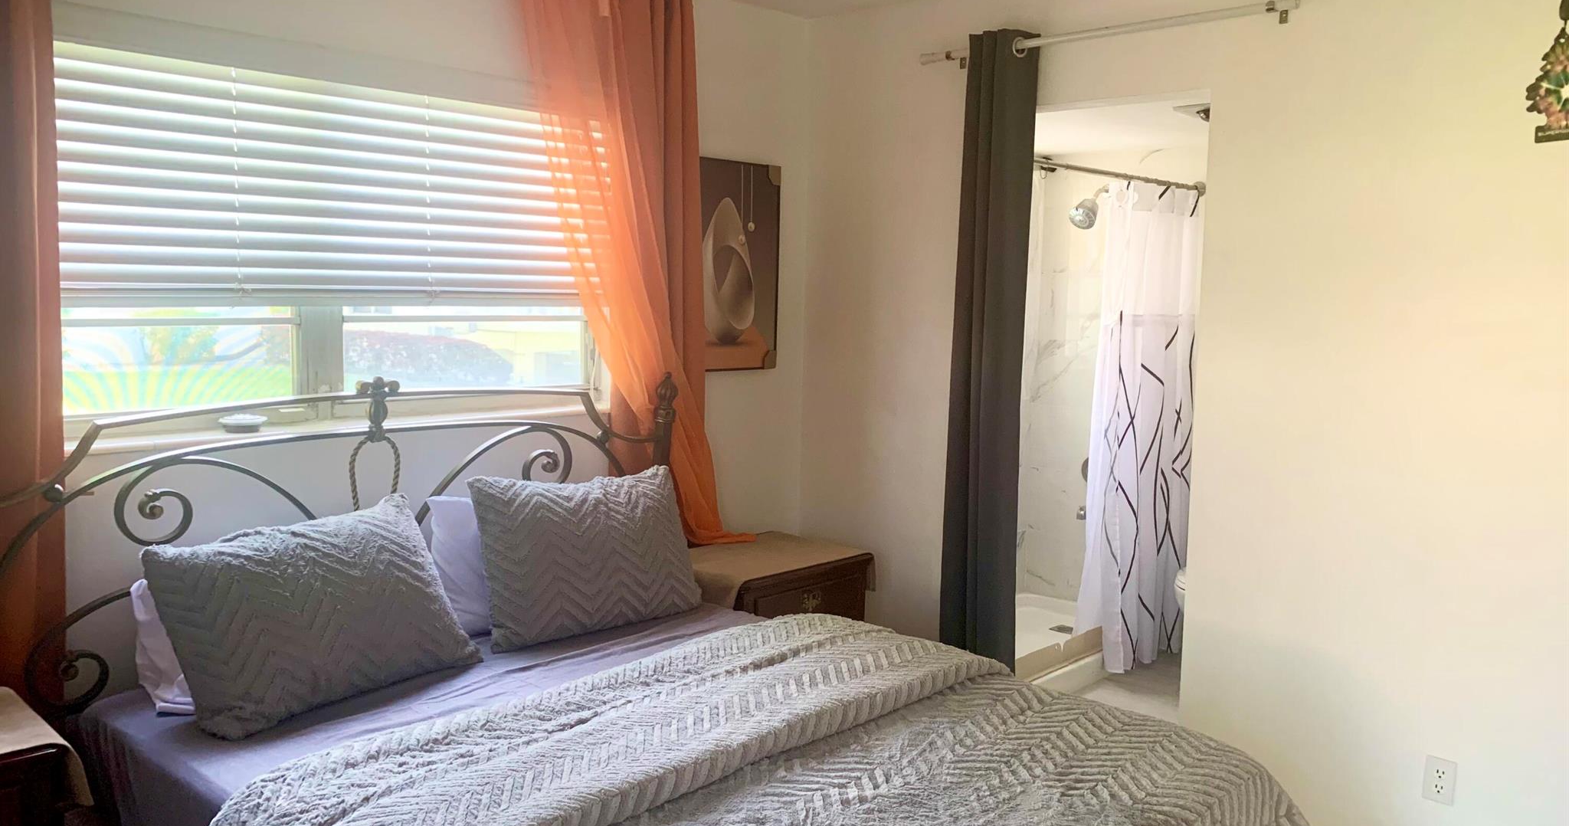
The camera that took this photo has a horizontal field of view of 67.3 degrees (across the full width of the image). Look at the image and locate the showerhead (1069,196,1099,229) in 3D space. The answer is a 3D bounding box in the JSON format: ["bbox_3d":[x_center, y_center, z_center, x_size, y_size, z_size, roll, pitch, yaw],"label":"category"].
[{"bbox_3d":[1.294,-0.862,5.098,0.105,0.108,0.115,7,46,42],"label":"showerhead"}]

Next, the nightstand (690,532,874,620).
[{"bbox_3d":[-0.089,0.778,3.822,0.470,0.647,0.605,7,8,42],"label":"nightstand"}]

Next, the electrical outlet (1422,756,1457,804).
[{"bbox_3d":[1.645,0.925,2.958,0.069,0.111,0.009,7,8,42],"label":"electrical outlet"}]

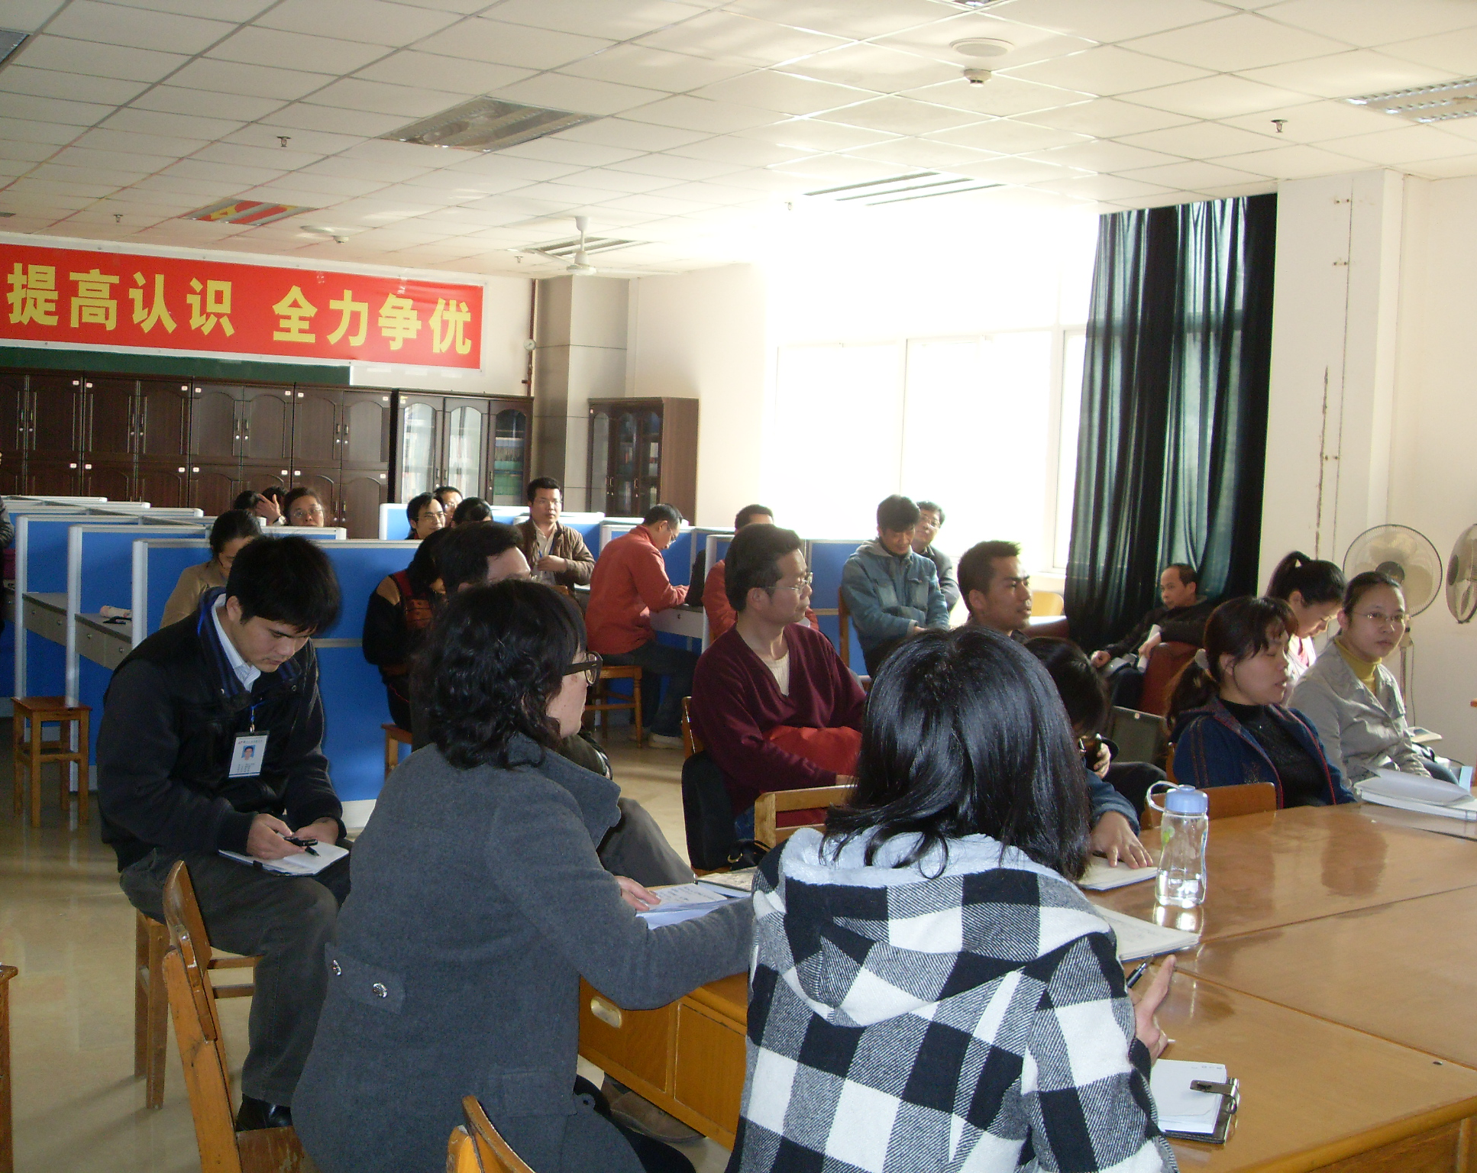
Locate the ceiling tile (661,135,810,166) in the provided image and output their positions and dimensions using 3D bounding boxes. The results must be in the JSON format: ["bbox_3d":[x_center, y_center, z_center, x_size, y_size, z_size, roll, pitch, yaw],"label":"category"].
[{"bbox_3d":[0.015,-2.140,7.790,0.595,0.020,0.595,-1,6,-33],"label":"ceiling tile"}]

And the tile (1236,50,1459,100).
[{"bbox_3d":[2.167,-1.820,5.629,0.595,0.020,0.595,-1,6,-33],"label":"tile"}]

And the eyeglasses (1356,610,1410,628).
[{"bbox_3d":[1.675,0.082,4.170,0.140,0.042,0.140,5,3,-9],"label":"eyeglasses"}]

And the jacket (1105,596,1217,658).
[{"bbox_3d":[2.052,0.232,7.600,0.480,0.480,0.550,-1,6,-37],"label":"jacket"}]

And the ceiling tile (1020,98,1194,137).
[{"bbox_3d":[1.565,-1.992,6.741,0.600,0.030,0.600,-1,6,-34],"label":"ceiling tile"}]

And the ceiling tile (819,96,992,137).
[{"bbox_3d":[0.702,-2.022,6.772,0.600,0.025,0.600,-1,5,-33],"label":"ceiling tile"}]

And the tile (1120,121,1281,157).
[{"bbox_3d":[2.053,-1.975,7.005,0.600,0.020,0.600,-1,6,-33],"label":"tile"}]

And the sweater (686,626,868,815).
[{"bbox_3d":[0.110,0.329,3.784,0.360,0.490,0.460,7,6,43],"label":"sweater"}]

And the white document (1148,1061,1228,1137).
[{"bbox_3d":[0.487,0.604,1.894,0.170,0.015,0.223,4,5,20],"label":"white document"}]

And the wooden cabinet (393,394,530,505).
[{"bbox_3d":[-2.373,-0.628,13.112,1.200,1.940,0.400,-1,5,-33],"label":"wooden cabinet"}]

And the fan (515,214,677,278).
[{"bbox_3d":[-0.947,-2.107,9.857,1.150,0.370,1.150,2,4,0],"label":"fan"}]

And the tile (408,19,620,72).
[{"bbox_3d":[-0.829,-1.988,5.809,0.595,0.020,0.595,-1,6,-33],"label":"tile"}]

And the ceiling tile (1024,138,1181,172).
[{"bbox_3d":[1.728,-2.041,7.505,0.600,0.020,0.600,-1,6,-33],"label":"ceiling tile"}]

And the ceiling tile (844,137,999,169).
[{"bbox_3d":[0.885,-2.083,7.616,0.595,0.020,0.595,-1,6,-33],"label":"ceiling tile"}]

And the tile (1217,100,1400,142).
[{"bbox_3d":[2.462,-1.972,6.745,0.600,0.030,0.600,-1,6,-34],"label":"tile"}]

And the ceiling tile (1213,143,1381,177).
[{"bbox_3d":[2.559,-1.966,7.321,0.600,0.022,0.600,-1,6,-34],"label":"ceiling tile"}]

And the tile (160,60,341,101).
[{"bbox_3d":[-1.966,-2.041,6.352,0.600,0.022,0.600,-1,6,-34],"label":"tile"}]

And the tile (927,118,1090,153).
[{"bbox_3d":[1.210,-2.036,7.097,0.600,0.025,0.600,-1,5,-33],"label":"tile"}]

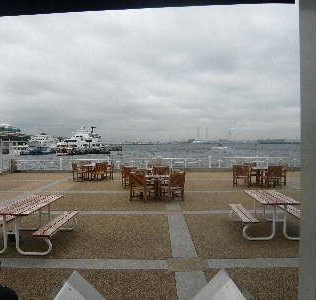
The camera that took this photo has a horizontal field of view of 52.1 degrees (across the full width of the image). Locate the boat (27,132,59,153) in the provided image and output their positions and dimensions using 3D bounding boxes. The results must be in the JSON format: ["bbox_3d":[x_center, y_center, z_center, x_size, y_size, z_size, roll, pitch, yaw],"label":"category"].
[{"bbox_3d":[-65.000,-4.000,183.000,8.000,11.000,25.000,0,1,3],"label":"boat"}]

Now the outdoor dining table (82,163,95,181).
[{"bbox_3d":[-3.070,1.106,15.700,0.880,0.720,0.880,0,1,0],"label":"outdoor dining table"}]

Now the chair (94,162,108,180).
[{"bbox_3d":[-2.800,1.034,15.220,0.620,0.880,0.600,-1,1,-37],"label":"chair"}]

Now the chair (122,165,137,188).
[{"bbox_3d":[-0.870,1.079,12.580,0.620,0.880,0.600,1,1,34],"label":"chair"}]

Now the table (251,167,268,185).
[{"bbox_3d":[4.360,1.129,13.650,0.880,0.720,0.880,0,1,0],"label":"table"}]

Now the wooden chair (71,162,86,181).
[{"bbox_3d":[-3.580,1.038,15.100,0.600,0.880,0.620,-1,1,-37],"label":"wooden chair"}]

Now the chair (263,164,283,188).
[{"bbox_3d":[4.500,1.064,12.830,0.620,0.880,0.600,0,1,-5],"label":"chair"}]

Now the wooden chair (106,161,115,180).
[{"bbox_3d":[-2.420,1.026,15.650,0.600,0.880,0.620,0,1,-3],"label":"wooden chair"}]

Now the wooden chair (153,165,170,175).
[{"bbox_3d":[0.130,1.076,12.660,0.620,0.880,0.600,0,1,-7],"label":"wooden chair"}]

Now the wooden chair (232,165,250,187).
[{"bbox_3d":[3.440,1.060,13.130,0.620,0.880,0.600,0,1,26],"label":"wooden chair"}]

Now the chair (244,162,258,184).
[{"bbox_3d":[4.200,1.037,14.300,0.620,0.880,0.600,0,1,-7],"label":"chair"}]

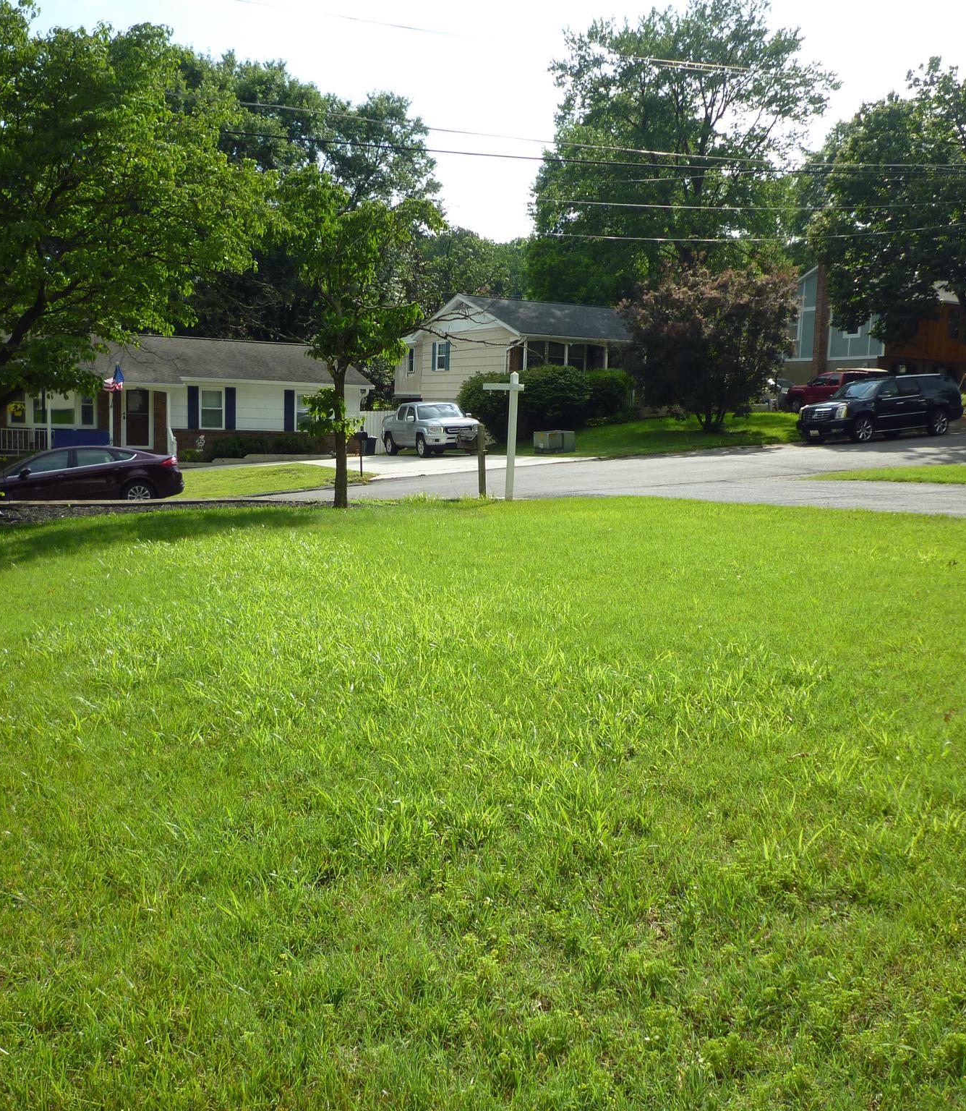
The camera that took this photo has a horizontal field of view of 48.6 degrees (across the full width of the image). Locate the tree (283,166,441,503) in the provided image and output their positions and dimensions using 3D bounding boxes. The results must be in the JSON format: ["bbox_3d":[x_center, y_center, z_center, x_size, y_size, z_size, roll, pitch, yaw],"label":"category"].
[{"bbox_3d":[-1.515,-2.642,13.147,2.050,4.100,2.100,2,7,0],"label":"tree"}]

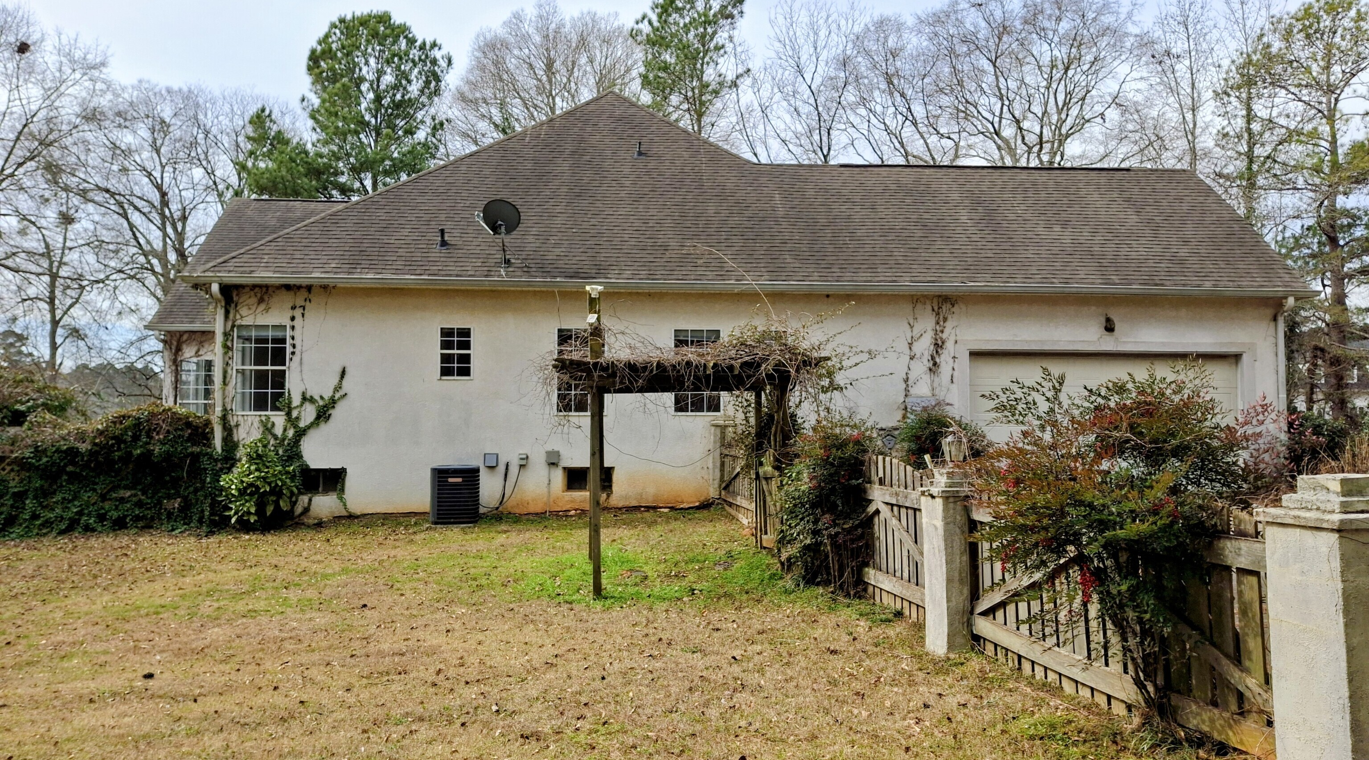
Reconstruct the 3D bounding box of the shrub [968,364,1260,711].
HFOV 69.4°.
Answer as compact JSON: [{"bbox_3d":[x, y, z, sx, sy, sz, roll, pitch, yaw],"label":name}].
[{"bbox_3d":[2.252,0.845,5.159,1.450,1.850,1.350,-2,-4,30],"label":"shrub"}]

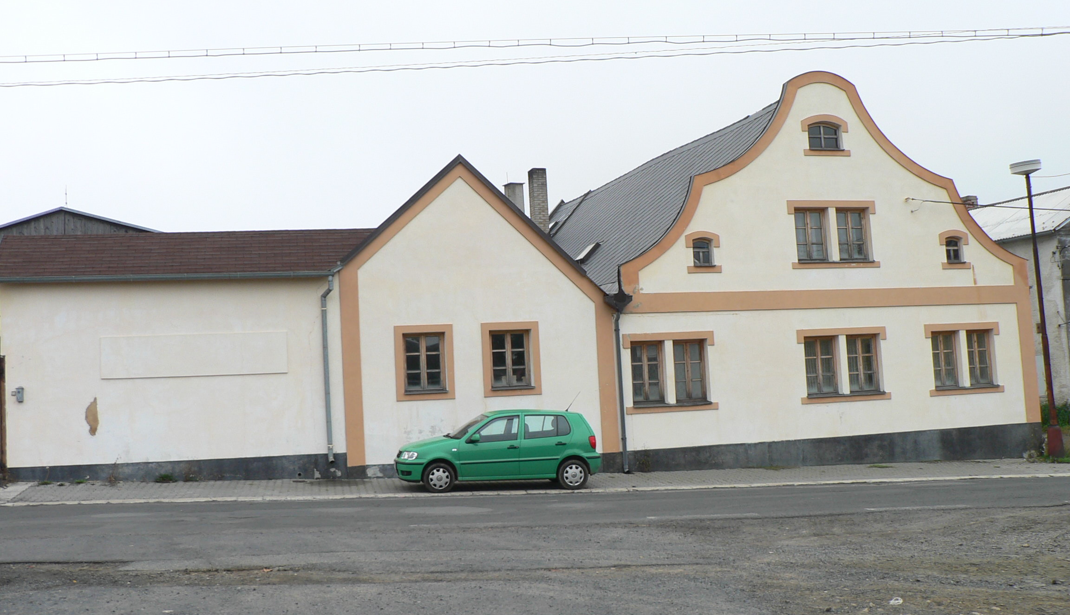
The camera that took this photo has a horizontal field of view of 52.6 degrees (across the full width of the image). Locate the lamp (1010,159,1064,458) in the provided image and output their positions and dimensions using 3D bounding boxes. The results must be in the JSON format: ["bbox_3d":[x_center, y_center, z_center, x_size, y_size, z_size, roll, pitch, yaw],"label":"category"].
[{"bbox_3d":[13.183,-0.019,28.235,0.780,7.814,0.760,-1,-6,-15],"label":"lamp"}]

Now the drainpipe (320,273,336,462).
[{"bbox_3d":[-4.321,1.298,22.835,0.284,4.026,0.200,-1,-6,-15],"label":"drainpipe"}]

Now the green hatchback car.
[{"bbox_3d":[-0.704,2.609,19.887,3.743,1.418,1.650,1,-6,-12],"label":"green hatchback car"}]

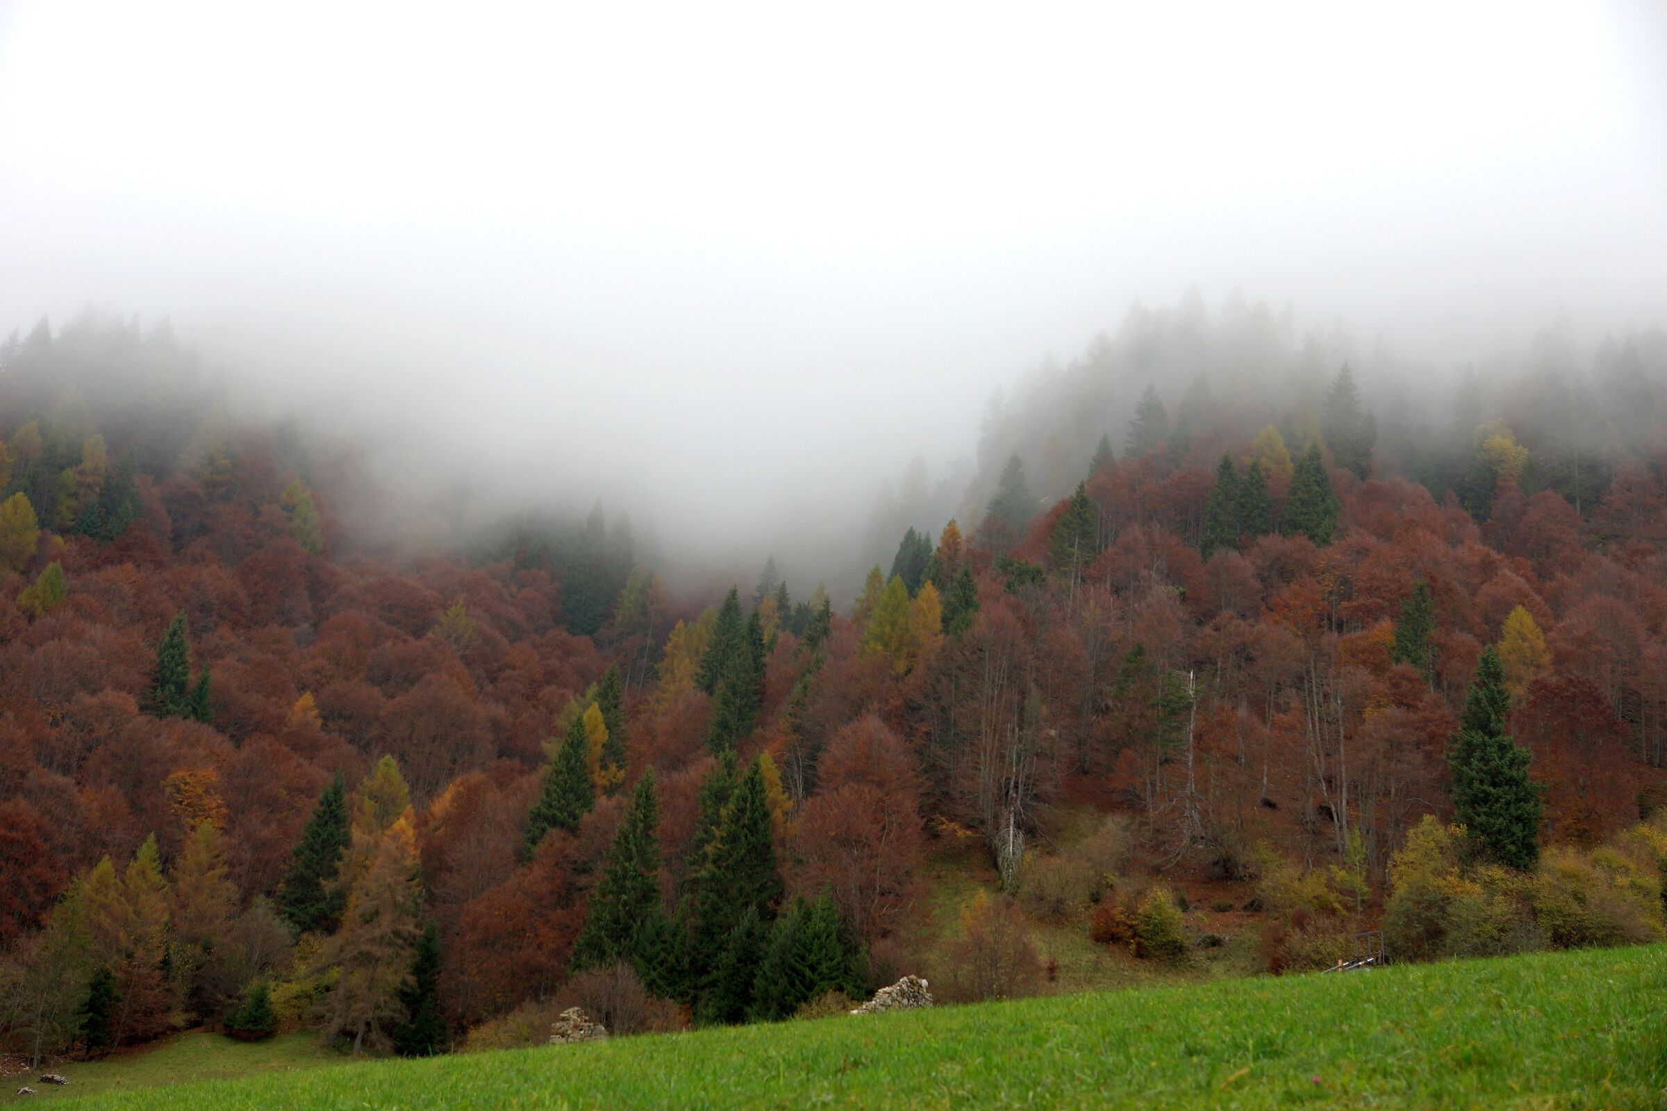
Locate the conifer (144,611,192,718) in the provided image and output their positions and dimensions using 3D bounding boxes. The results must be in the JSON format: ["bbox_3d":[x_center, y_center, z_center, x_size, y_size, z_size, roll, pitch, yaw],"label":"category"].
[{"bbox_3d":[-70.090,13.670,205.000,5.350,15.510,5.350,2,-7,-19],"label":"conifer"}]

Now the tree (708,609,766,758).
[{"bbox_3d":[-9.730,13.200,195.000,6.140,15.930,6.140,0,-7,-3],"label":"tree"}]

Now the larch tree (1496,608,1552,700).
[{"bbox_3d":[78.330,12.900,220.000,6.190,14.670,6.190,1,-10,0],"label":"larch tree"}]

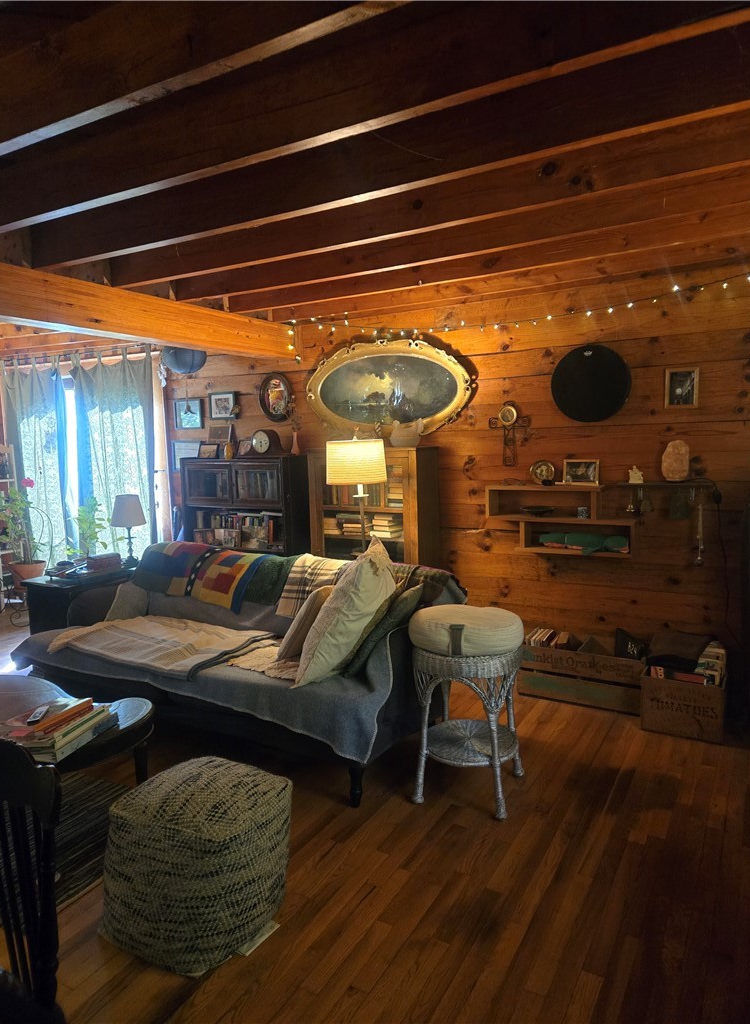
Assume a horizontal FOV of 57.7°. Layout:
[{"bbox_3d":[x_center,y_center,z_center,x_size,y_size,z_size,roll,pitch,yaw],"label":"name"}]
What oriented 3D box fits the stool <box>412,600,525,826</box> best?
[{"bbox_3d":[0.380,0.774,2.727,0.451,0.693,0.451,-2,6,0],"label":"stool"}]

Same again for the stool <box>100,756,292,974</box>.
[{"bbox_3d":[-0.515,1.020,2.015,0.395,0.400,0.370,1,7,29],"label":"stool"}]

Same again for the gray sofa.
[{"bbox_3d":[-0.770,0.697,3.598,2.270,0.850,0.950,2,7,30],"label":"gray sofa"}]

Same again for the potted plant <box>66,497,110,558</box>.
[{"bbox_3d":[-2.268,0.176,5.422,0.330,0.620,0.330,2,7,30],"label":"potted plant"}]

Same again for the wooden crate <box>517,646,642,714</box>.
[{"bbox_3d":[1.130,0.863,3.667,0.654,0.284,0.287,1,7,29],"label":"wooden crate"}]

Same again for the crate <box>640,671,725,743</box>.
[{"bbox_3d":[1.514,0.897,3.318,0.350,0.263,0.399,1,7,29],"label":"crate"}]

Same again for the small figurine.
[{"bbox_3d":[0.189,-0.486,4.194,0.190,0.180,0.170,2,7,30],"label":"small figurine"}]

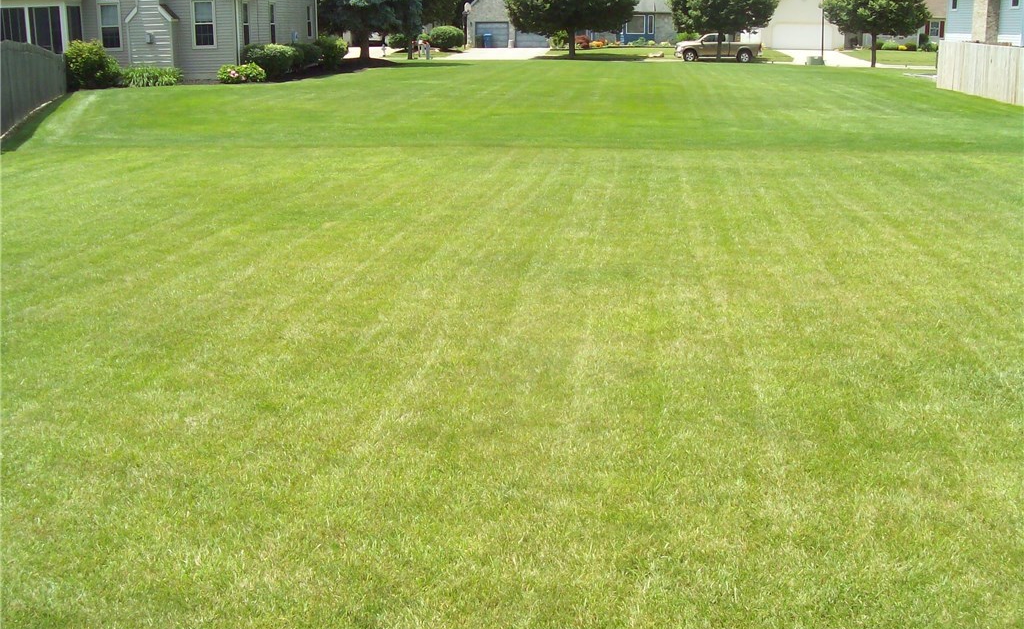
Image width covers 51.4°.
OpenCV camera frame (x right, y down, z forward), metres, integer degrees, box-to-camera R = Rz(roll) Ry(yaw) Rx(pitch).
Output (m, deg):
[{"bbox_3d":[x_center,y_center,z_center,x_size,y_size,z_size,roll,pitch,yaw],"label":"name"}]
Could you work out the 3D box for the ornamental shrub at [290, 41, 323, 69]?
[{"bbox_3d":[-8.443,-10.665,43.800,1.317,1.077,1.300,2,15,6],"label":"ornamental shrub"}]

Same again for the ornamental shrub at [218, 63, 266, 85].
[{"bbox_3d":[-8.856,-7.907,34.900,1.639,0.587,1.000,2,15,6],"label":"ornamental shrub"}]

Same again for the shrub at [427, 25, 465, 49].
[{"bbox_3d":[-5.282,-22.134,85.000,3.035,1.885,2.700,2,15,6],"label":"shrub"}]

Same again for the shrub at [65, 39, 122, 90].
[{"bbox_3d":[-13.327,-7.978,33.900,1.784,1.484,1.600,2,15,6],"label":"shrub"}]

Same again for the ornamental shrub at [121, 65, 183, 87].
[{"bbox_3d":[-11.633,-7.697,34.400,2.004,0.632,1.100,2,15,6],"label":"ornamental shrub"}]

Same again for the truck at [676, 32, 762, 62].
[{"bbox_3d":[13.845,-17.932,71.700,5.820,1.899,2.020,2,15,6],"label":"truck"}]

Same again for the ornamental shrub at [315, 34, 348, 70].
[{"bbox_3d":[-7.785,-11.375,46.000,1.469,1.470,1.400,2,15,6],"label":"ornamental shrub"}]

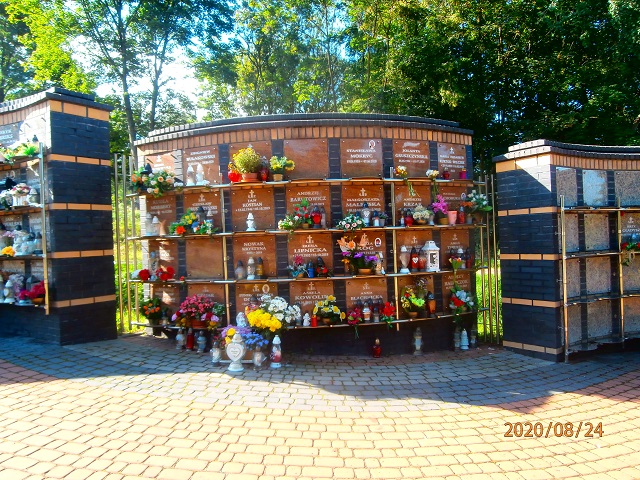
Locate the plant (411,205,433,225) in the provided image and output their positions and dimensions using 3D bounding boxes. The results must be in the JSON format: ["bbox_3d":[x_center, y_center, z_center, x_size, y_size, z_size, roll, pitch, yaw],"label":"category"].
[{"bbox_3d":[1.188,-0.291,5.330,0.230,0.232,0.213,-2,0,-23],"label":"plant"}]

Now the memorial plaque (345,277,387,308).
[{"bbox_3d":[0.542,0.670,5.260,0.490,0.440,0.030,-2,0,-11],"label":"memorial plaque"}]

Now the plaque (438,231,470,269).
[{"bbox_3d":[1.696,0.108,5.821,0.500,0.471,0.030,-2,0,-32],"label":"plaque"}]

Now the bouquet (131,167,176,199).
[{"bbox_3d":[-1.936,-0.669,5.375,0.480,0.370,0.300,-2,0,29],"label":"bouquet"}]

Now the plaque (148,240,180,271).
[{"bbox_3d":[-1.942,0.237,5.752,0.500,0.471,0.030,-2,0,30],"label":"plaque"}]

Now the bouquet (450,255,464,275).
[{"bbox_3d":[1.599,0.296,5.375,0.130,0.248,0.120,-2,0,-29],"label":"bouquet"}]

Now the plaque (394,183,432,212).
[{"bbox_3d":[1.078,-0.412,5.319,0.480,0.445,0.030,-2,0,-22],"label":"plaque"}]

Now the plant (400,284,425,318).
[{"bbox_3d":[1.062,0.706,5.305,0.240,0.360,0.220,-2,0,0],"label":"plant"}]

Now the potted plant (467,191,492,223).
[{"bbox_3d":[2.021,-0.424,5.855,0.280,0.370,0.250,-2,0,-38],"label":"potted plant"}]

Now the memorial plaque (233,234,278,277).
[{"bbox_3d":[-0.748,0.192,5.327,0.500,0.471,0.030,-2,0,9],"label":"memorial plaque"}]

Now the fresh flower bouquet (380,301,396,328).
[{"bbox_3d":[0.760,0.830,5.129,0.139,0.288,0.140,-2,0,-15],"label":"fresh flower bouquet"}]

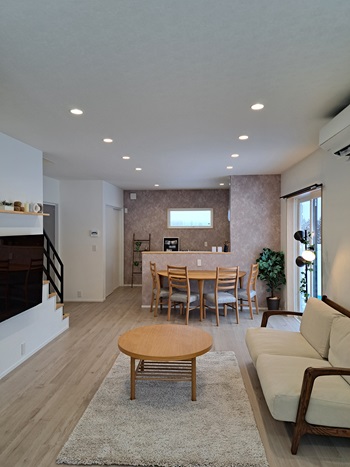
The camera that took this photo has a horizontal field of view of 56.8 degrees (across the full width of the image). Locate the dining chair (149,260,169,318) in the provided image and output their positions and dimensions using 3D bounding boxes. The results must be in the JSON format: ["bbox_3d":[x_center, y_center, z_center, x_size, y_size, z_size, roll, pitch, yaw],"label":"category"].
[{"bbox_3d":[-0.161,0.929,5.473,0.480,0.860,0.430,0,1,-16],"label":"dining chair"}]

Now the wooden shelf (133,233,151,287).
[{"bbox_3d":[-0.799,0.663,7.923,0.440,1.300,0.300,0,1,5],"label":"wooden shelf"}]

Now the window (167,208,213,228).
[{"bbox_3d":[0.394,-0.374,8.019,1.130,0.490,0.100,0,1,5],"label":"window"}]

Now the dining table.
[{"bbox_3d":[0.452,1.015,5.401,1.540,0.690,0.860,0,1,5],"label":"dining table"}]

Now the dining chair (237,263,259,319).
[{"bbox_3d":[1.131,0.930,5.375,0.480,0.860,0.430,1,1,30],"label":"dining chair"}]

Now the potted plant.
[{"bbox_3d":[1.664,0.803,5.500,0.520,1.110,0.470,0,1,5],"label":"potted plant"}]

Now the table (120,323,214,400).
[{"bbox_3d":[-0.079,1.175,2.968,0.850,0.430,0.850,0,1,5],"label":"table"}]

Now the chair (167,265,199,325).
[{"bbox_3d":[0.159,0.935,5.110,0.430,0.860,0.480,1,1,35],"label":"chair"}]

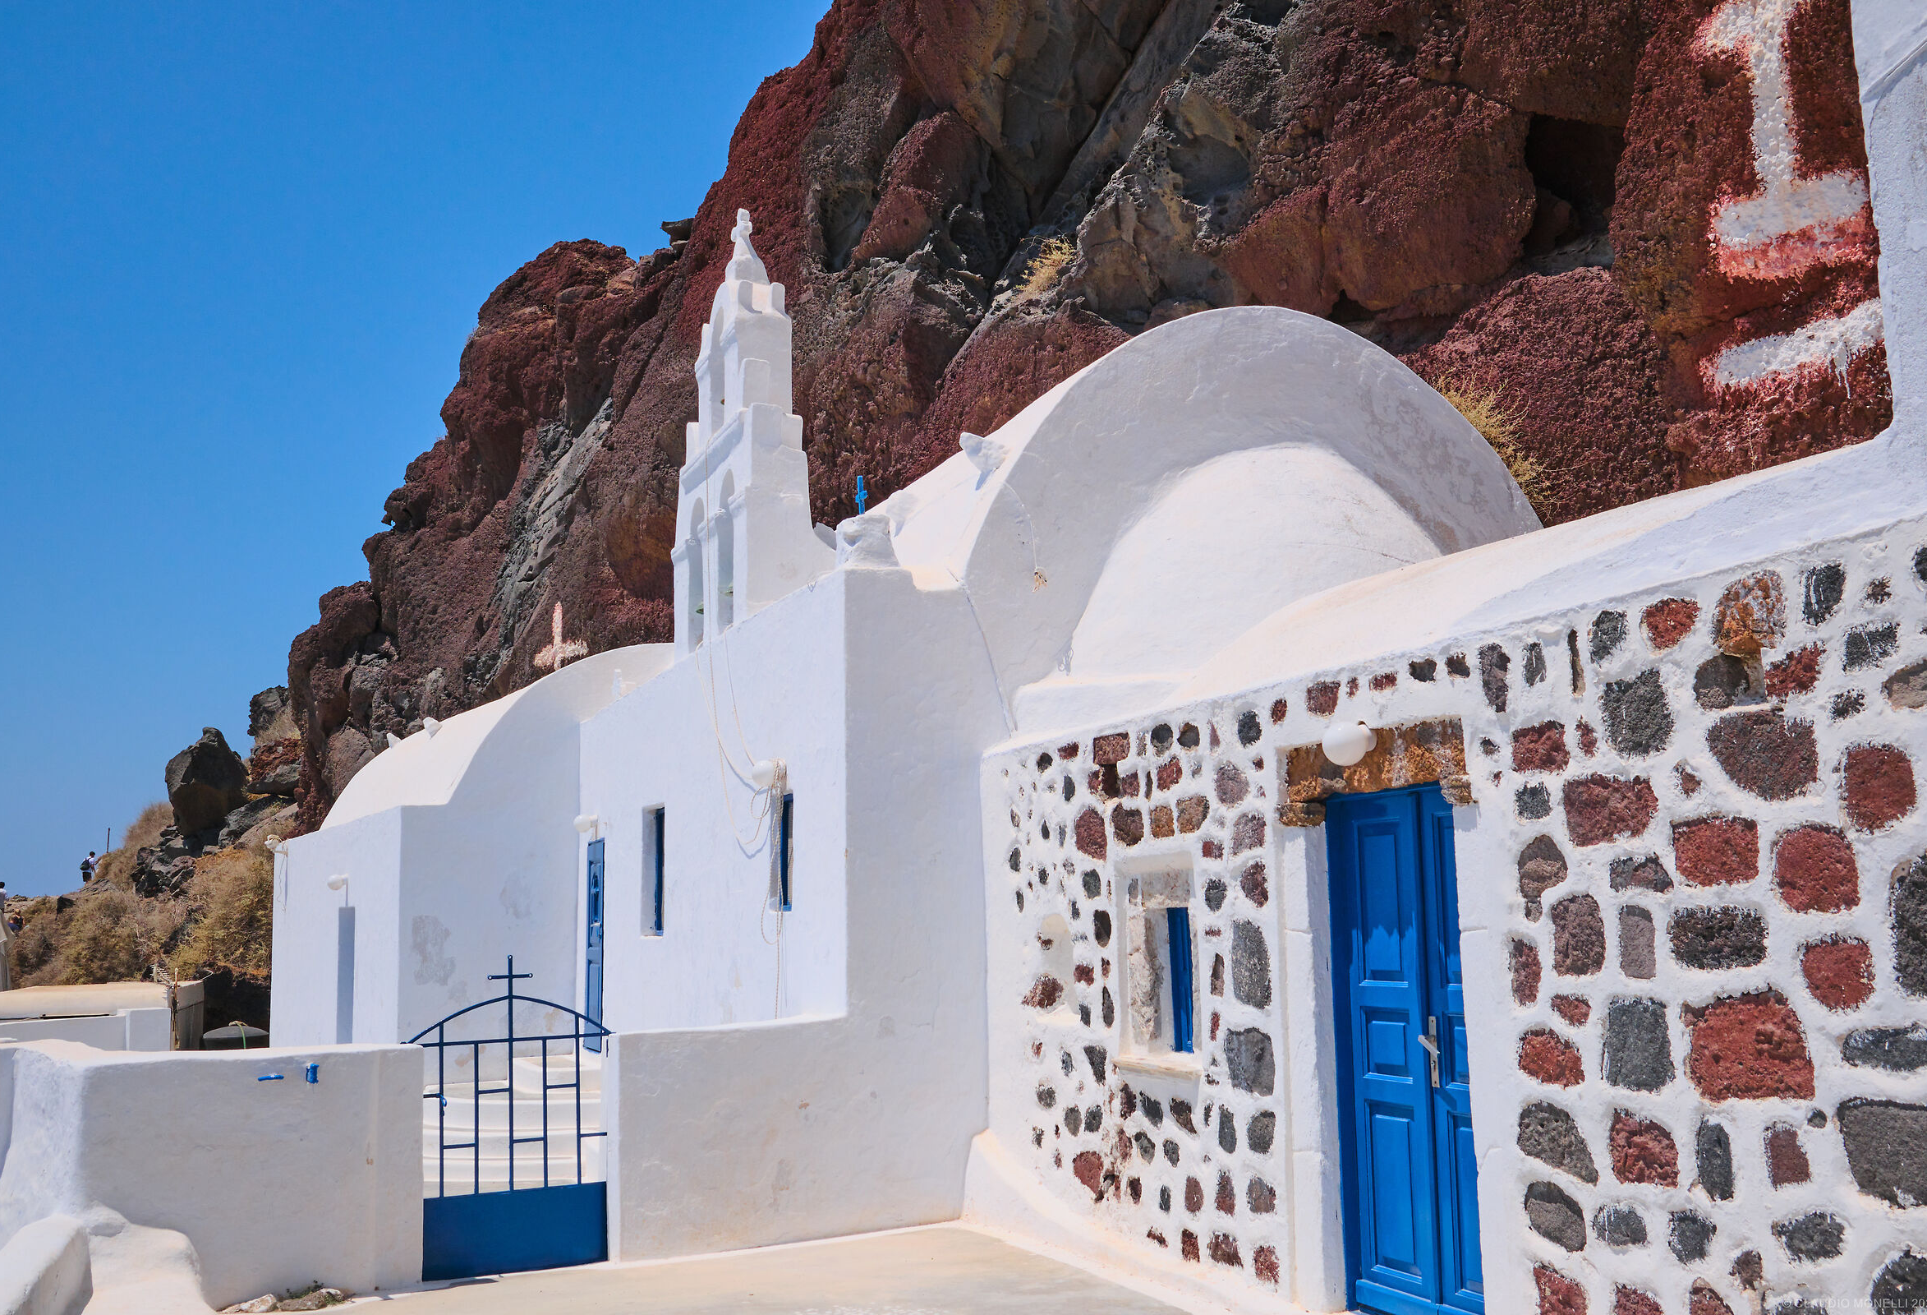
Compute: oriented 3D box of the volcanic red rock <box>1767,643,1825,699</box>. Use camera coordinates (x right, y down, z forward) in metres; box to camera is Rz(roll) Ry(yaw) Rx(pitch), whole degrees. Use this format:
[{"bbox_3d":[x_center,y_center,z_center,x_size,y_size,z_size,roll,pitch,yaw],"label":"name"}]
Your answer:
[{"bbox_3d":[2.276,0.042,5.155,0.110,0.138,0.213,2,-8,-20],"label":"volcanic red rock"}]

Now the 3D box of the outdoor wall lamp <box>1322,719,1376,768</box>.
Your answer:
[{"bbox_3d":[1.424,0.314,7.108,0.188,0.170,0.165,2,-8,-20],"label":"outdoor wall lamp"}]

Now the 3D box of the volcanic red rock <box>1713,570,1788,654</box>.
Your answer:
[{"bbox_3d":[2.210,-0.118,5.301,0.140,0.219,0.282,2,-8,-20],"label":"volcanic red rock"}]

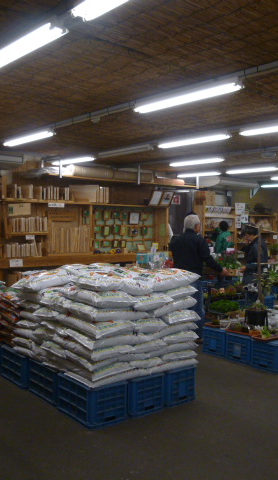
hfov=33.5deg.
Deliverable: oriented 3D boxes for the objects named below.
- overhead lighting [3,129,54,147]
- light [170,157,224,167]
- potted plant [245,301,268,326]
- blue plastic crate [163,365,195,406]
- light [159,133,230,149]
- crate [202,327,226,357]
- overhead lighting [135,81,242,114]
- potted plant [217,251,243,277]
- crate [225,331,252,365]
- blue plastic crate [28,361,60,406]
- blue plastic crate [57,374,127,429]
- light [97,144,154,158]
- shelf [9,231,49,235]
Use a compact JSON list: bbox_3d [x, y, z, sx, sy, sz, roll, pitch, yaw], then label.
[{"bbox_3d":[-1.466,-1.359,6.103,0.170,0.100,1.220,-1,3,-43],"label":"overhead lighting"},{"bbox_3d":[1.008,-1.392,8.185,0.170,0.100,1.220,-1,3,-43],"label":"light"},{"bbox_3d":[1.487,0.933,5.850,0.270,0.330,0.270,1,2,0],"label":"potted plant"},{"bbox_3d":[0.220,1.306,4.331,0.365,0.305,0.520,-1,2,-37],"label":"blue plastic crate"},{"bbox_3d":[0.693,-1.300,6.000,0.160,0.090,1.230,-2,3,-41],"label":"light"},{"bbox_3d":[1.126,1.267,5.887,0.520,0.305,0.365,-1,2,-39],"label":"crate"},{"bbox_3d":[0.387,-1.259,4.088,0.170,0.100,1.220,-1,3,-43],"label":"overhead lighting"},{"bbox_3d":[1.312,0.341,6.700,0.340,0.370,0.280,1,2,0],"label":"potted plant"},{"bbox_3d":[1.360,1.278,5.604,0.520,0.305,0.365,-1,2,-39],"label":"crate"},{"bbox_3d":[-0.707,1.227,4.150,0.366,0.305,0.523,-1,3,-41],"label":"blue plastic crate"},{"bbox_3d":[-0.388,1.246,3.718,0.365,0.305,0.520,-2,4,-41],"label":"blue plastic crate"},{"bbox_3d":[-0.231,-1.363,7.195,0.150,0.080,1.210,-1,3,-43],"label":"light"},{"bbox_3d":[-2.105,-0.141,8.671,0.770,0.045,0.220,-2,3,-41],"label":"shelf"}]

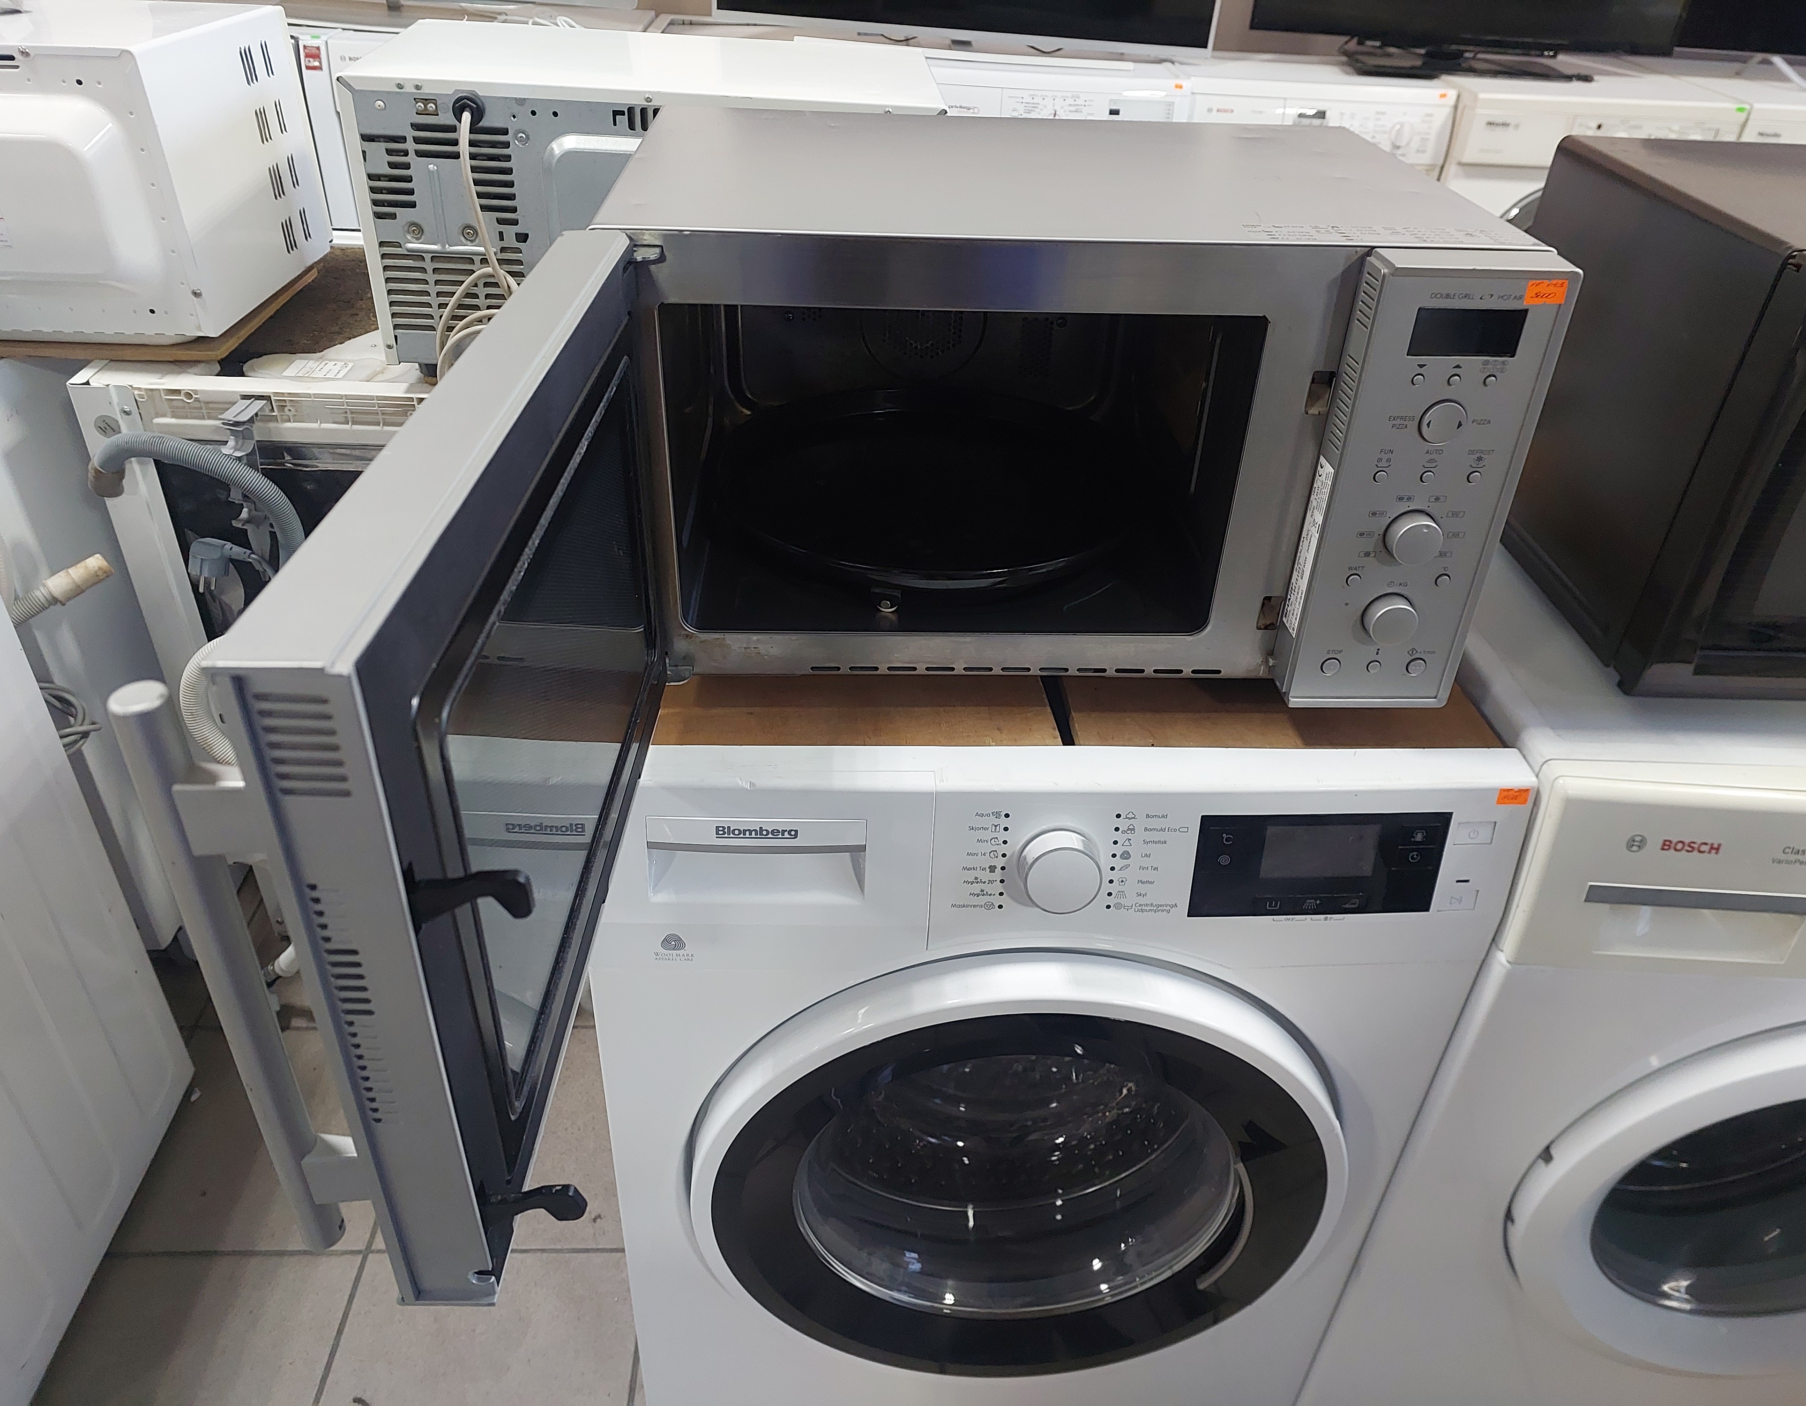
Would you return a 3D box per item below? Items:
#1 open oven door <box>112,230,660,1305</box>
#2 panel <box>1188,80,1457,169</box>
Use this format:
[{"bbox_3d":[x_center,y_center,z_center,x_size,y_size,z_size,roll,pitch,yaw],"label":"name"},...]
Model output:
[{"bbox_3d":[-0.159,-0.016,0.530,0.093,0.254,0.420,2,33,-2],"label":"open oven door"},{"bbox_3d":[0.951,-1.351,2.884,0.600,0.155,0.060,3,35,0],"label":"panel"}]

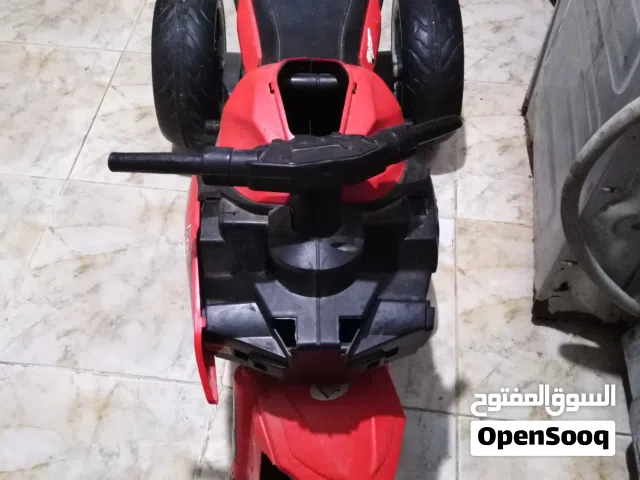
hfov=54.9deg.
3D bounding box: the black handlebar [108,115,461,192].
[{"bbox_3d":[-0.010,-0.101,0.720,0.440,0.060,0.108,-9,35,-15],"label":"black handlebar"}]

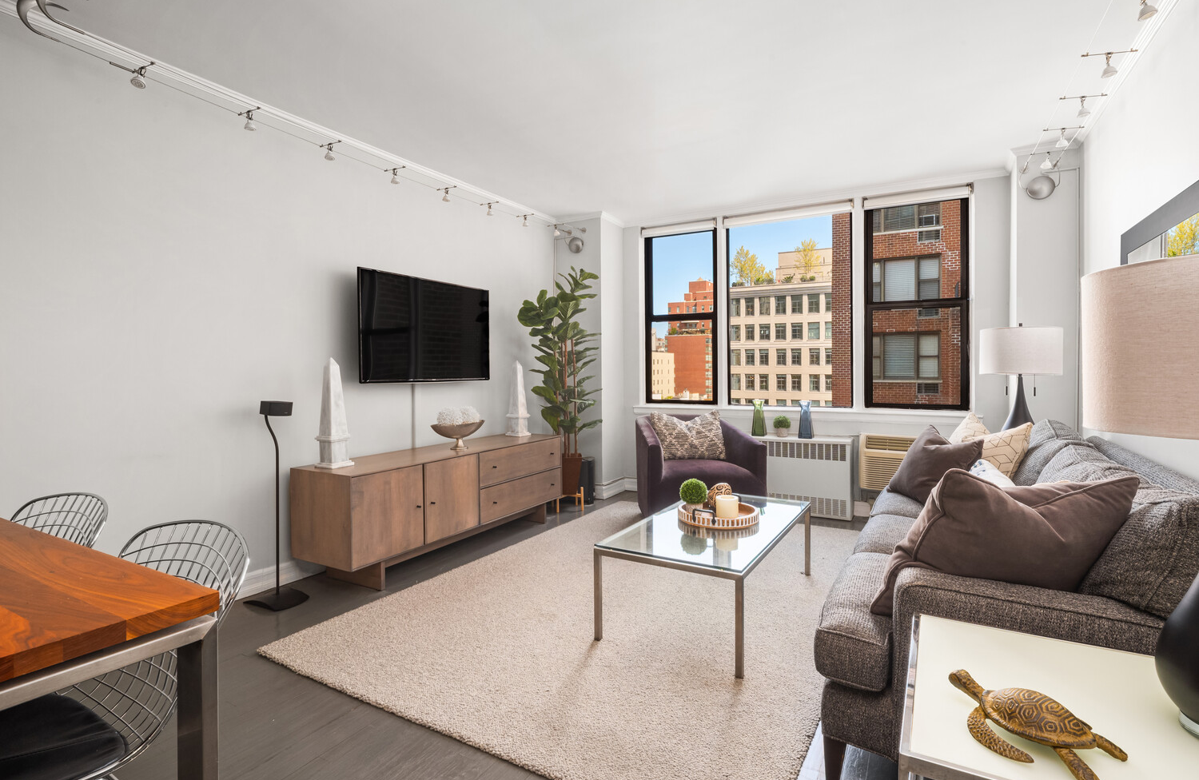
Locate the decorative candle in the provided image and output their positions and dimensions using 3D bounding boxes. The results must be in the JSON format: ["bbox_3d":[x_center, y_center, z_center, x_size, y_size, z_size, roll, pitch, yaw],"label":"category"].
[{"bbox_3d":[0.610,0.558,2.705,0.106,0.088,0.106,1,2,29],"label":"decorative candle"}]

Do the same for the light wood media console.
[{"bbox_3d":[-0.946,0.691,3.630,0.478,0.614,1.836,0,2,29],"label":"light wood media console"}]

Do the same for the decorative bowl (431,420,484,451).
[{"bbox_3d":[-0.905,0.288,3.652,0.223,0.173,0.457,1,2,29],"label":"decorative bowl"}]

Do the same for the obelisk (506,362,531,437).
[{"bbox_3d":[-0.640,0.062,4.455,0.140,0.587,0.140,0,2,29],"label":"obelisk"}]

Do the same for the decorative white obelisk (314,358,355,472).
[{"bbox_3d":[-1.409,0.112,3.012,0.158,0.573,0.158,1,2,29],"label":"decorative white obelisk"}]

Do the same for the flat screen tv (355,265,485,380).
[{"bbox_3d":[-1.113,-0.388,3.748,0.050,0.664,1.118,0,2,29],"label":"flat screen tv"}]

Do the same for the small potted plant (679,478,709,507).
[{"bbox_3d":[0.464,0.521,2.761,0.132,0.164,0.132,0,2,0],"label":"small potted plant"}]

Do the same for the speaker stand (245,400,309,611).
[{"bbox_3d":[-1.549,0.538,2.731,0.223,0.970,0.217,1,2,29],"label":"speaker stand"}]

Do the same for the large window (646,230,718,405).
[{"bbox_3d":[0.711,-0.633,4.981,0.680,1.520,0.100,0,2,29],"label":"large window"}]

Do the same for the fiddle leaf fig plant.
[{"bbox_3d":[-0.318,-0.124,4.527,0.602,1.716,0.602,1,2,29],"label":"fiddle leaf fig plant"}]

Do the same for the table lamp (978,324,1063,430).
[{"bbox_3d":[2.450,0.009,3.298,0.390,0.790,0.390,0,2,29],"label":"table lamp"}]

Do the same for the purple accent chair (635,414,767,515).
[{"bbox_3d":[0.746,0.593,4.391,0.859,0.730,0.758,0,2,-3],"label":"purple accent chair"}]

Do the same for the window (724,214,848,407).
[{"bbox_3d":[1.501,-0.615,4.544,0.964,1.503,0.100,0,2,29],"label":"window"}]

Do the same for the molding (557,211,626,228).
[{"bbox_3d":[-0.096,-1.472,5.090,0.511,0.057,0.473,0,2,29],"label":"molding"}]

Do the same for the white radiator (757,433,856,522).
[{"bbox_3d":[1.510,0.649,4.406,0.842,0.600,0.236,0,2,29],"label":"white radiator"}]

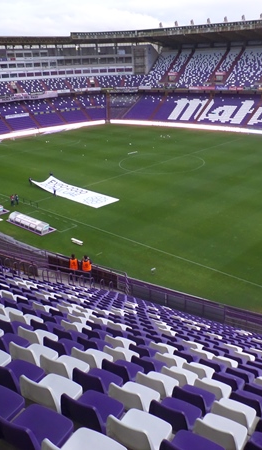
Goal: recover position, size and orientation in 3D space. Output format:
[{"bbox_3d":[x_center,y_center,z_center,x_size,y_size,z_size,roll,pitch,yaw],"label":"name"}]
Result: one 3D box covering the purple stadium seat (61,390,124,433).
[{"bbox_3d":[-0.348,1.639,3.736,0.437,0.348,0.435,10,25,28],"label":"purple stadium seat"}]

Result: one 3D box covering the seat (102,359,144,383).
[{"bbox_3d":[-0.084,1.934,5.501,0.437,0.348,0.435,10,25,28],"label":"seat"}]

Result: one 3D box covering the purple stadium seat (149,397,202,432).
[{"bbox_3d":[0.487,1.914,4.233,0.437,0.348,0.435,10,25,28],"label":"purple stadium seat"}]

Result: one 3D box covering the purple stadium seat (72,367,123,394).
[{"bbox_3d":[-0.391,1.755,4.714,0.437,0.348,0.435,10,25,28],"label":"purple stadium seat"}]

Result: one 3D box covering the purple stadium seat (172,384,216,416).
[{"bbox_3d":[0.800,2.094,5.017,0.437,0.348,0.435,10,25,28],"label":"purple stadium seat"}]

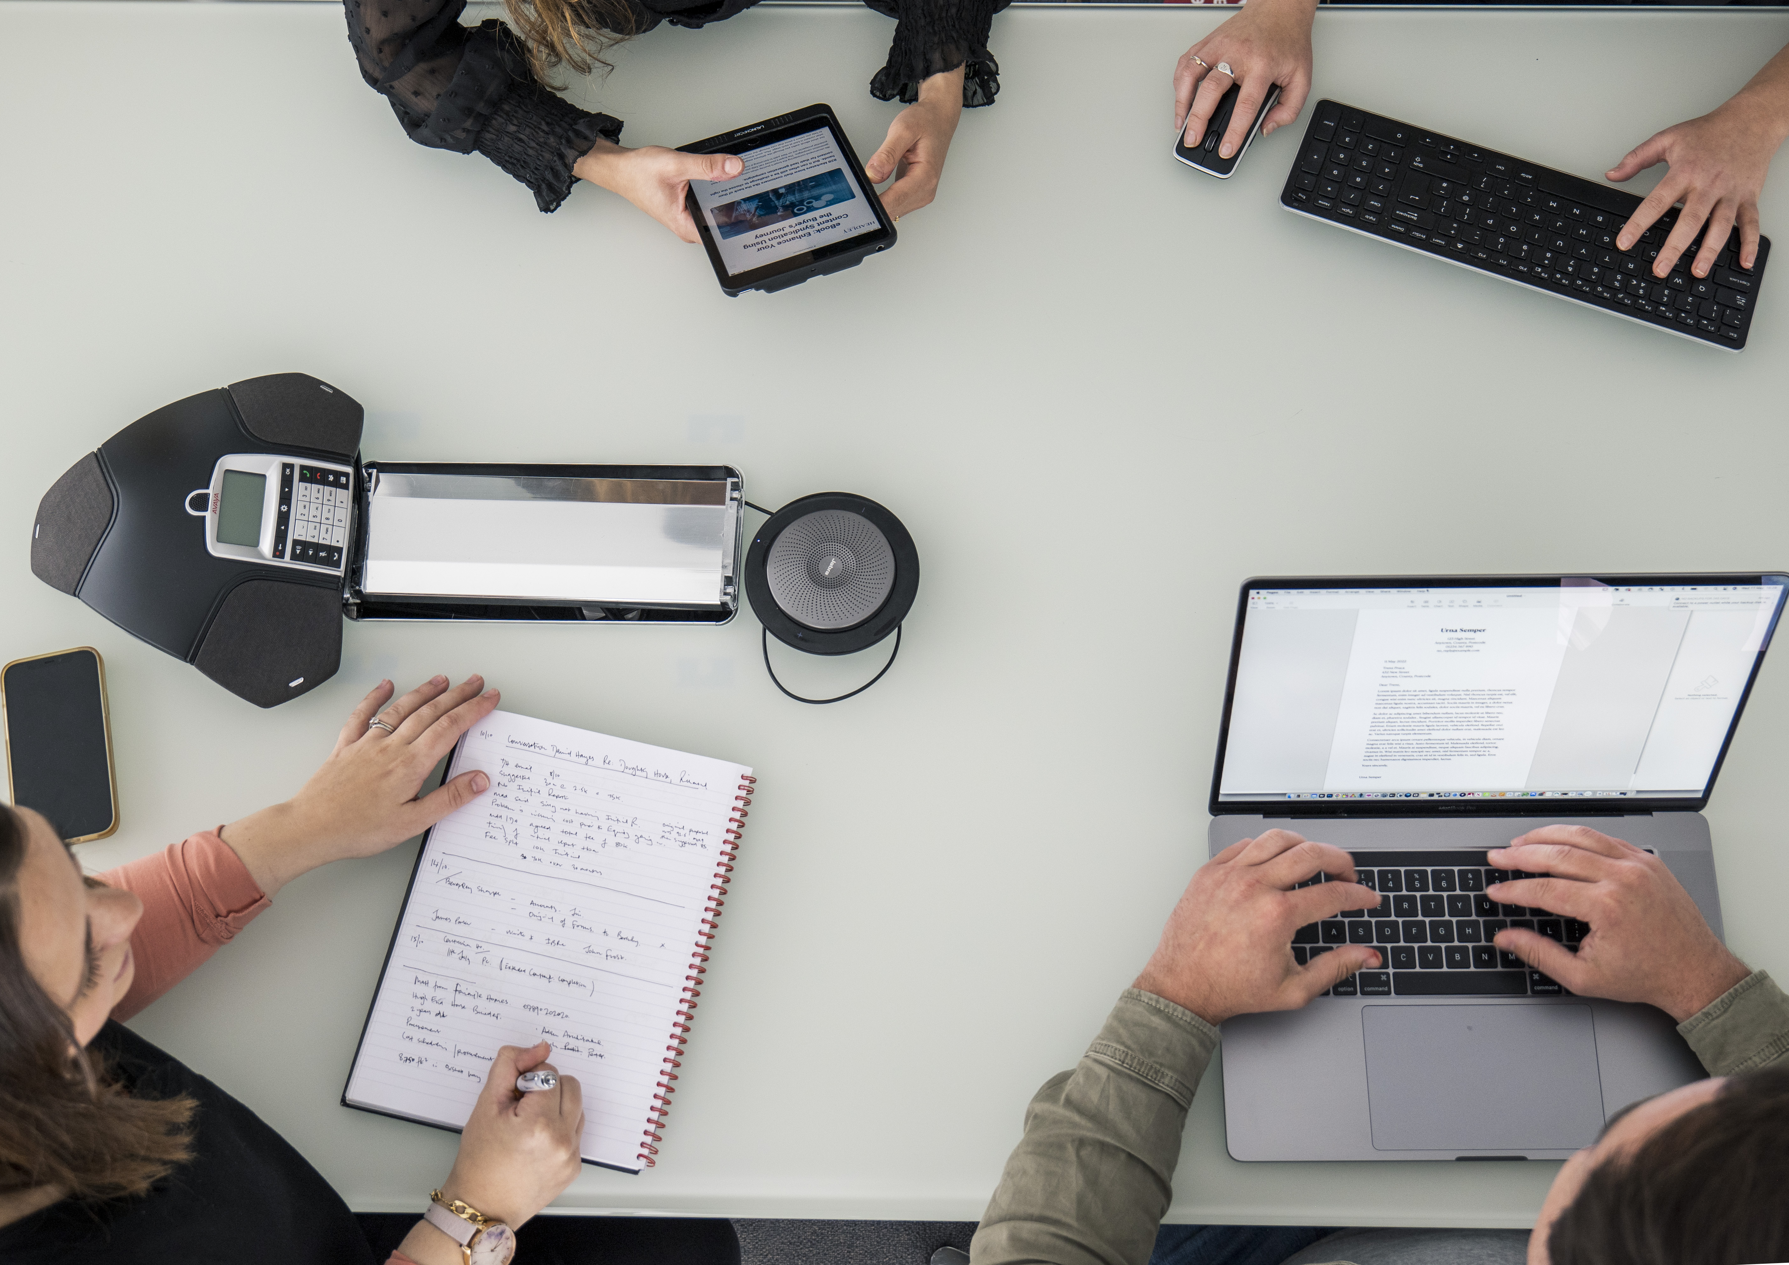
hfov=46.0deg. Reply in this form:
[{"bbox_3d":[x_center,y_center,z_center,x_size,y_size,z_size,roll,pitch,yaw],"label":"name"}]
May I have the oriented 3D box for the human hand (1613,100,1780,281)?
[{"bbox_3d":[0.634,-0.352,1.659,0.134,0.058,0.155,30,72,10],"label":"human hand"}]

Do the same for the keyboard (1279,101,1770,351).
[{"bbox_3d":[0.502,-0.326,1.682,0.377,0.021,0.116,19,71,7],"label":"keyboard"}]

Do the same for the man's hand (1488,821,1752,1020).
[{"bbox_3d":[0.494,0.202,1.448,0.185,0.067,0.109,36,74,12],"label":"man's hand"}]

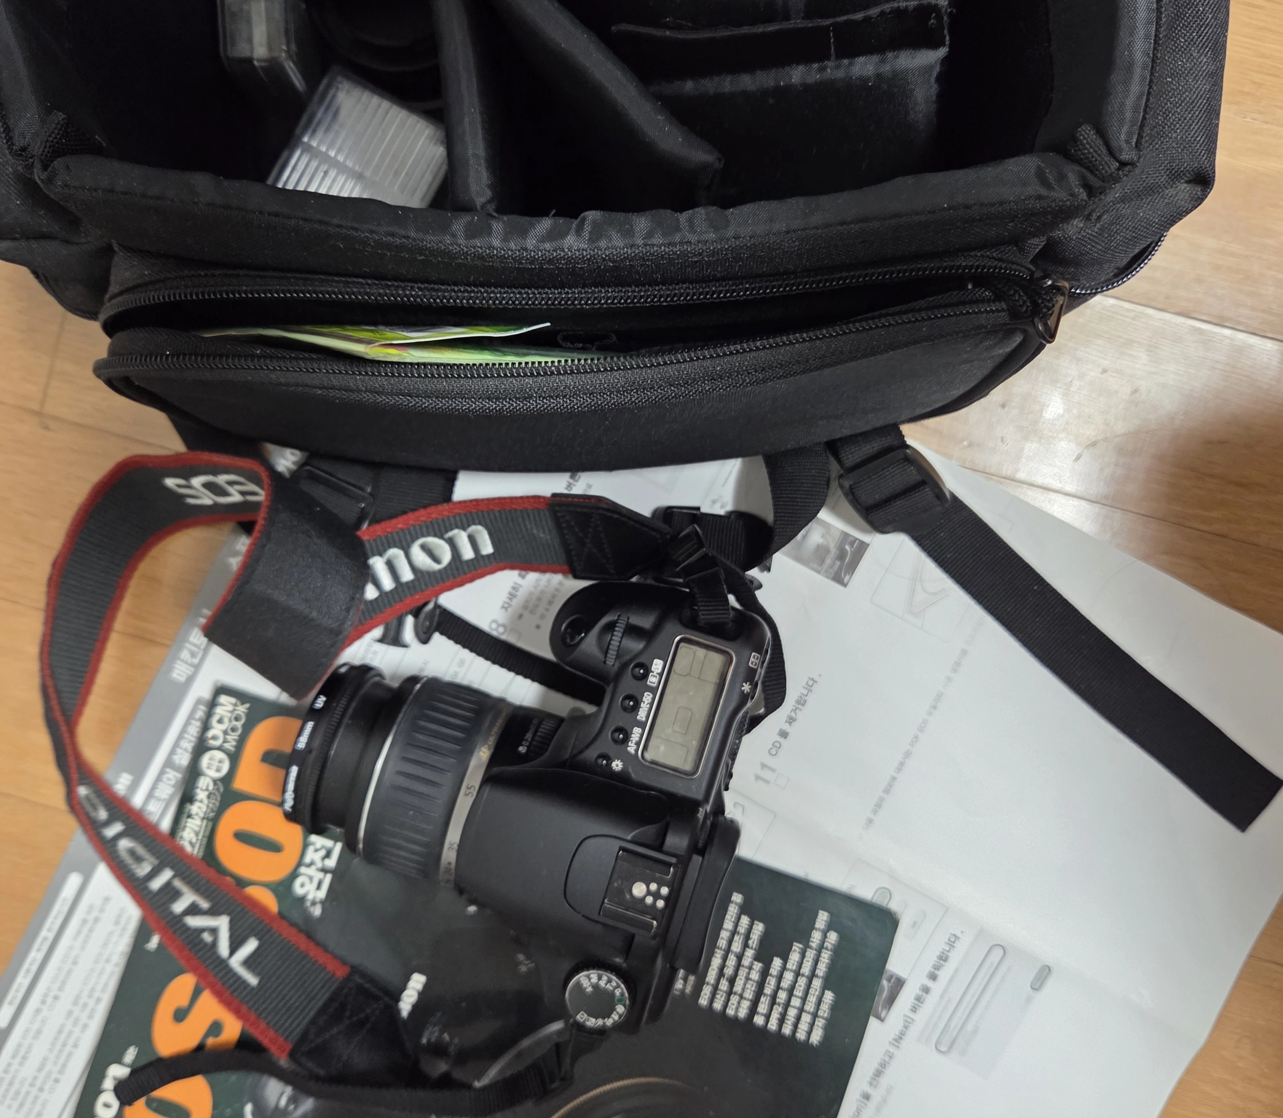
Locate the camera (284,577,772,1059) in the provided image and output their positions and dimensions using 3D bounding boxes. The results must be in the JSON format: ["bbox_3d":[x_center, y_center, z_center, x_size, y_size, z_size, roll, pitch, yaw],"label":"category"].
[{"bbox_3d":[-0.039,0.066,0.387,0.147,0.106,0.146,16,92,2],"label":"camera"}]

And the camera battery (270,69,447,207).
[{"bbox_3d":[-0.094,-0.126,0.370,0.046,0.024,0.052,29,93,2],"label":"camera battery"}]

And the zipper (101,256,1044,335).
[{"bbox_3d":[-0.017,-0.064,0.278,0.228,0.018,0.020,-2,92,3],"label":"zipper"}]

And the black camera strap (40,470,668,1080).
[{"bbox_3d":[-0.101,0.082,0.408,0.225,0.075,0.235,0,92,3],"label":"black camera strap"}]

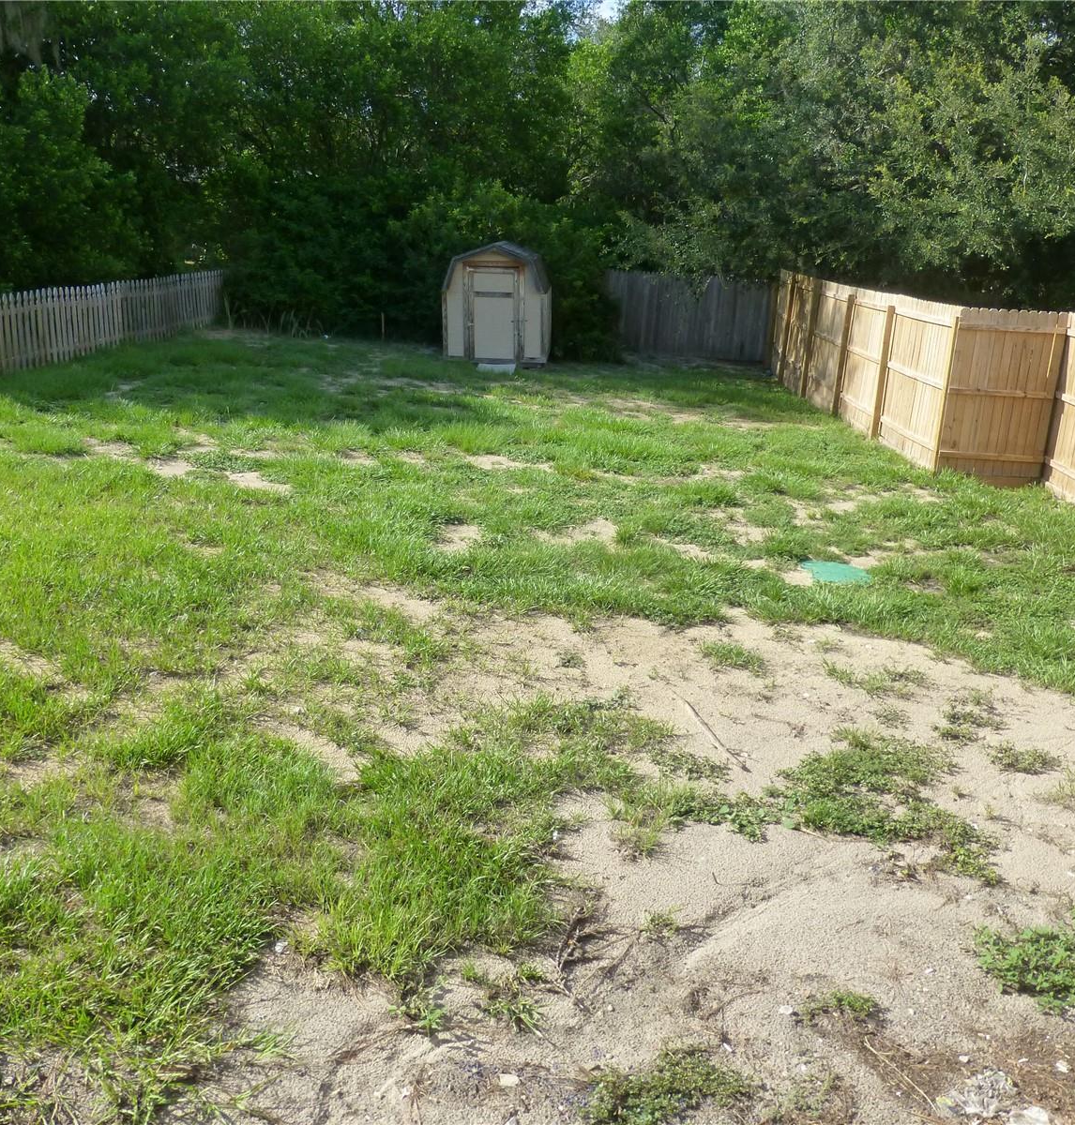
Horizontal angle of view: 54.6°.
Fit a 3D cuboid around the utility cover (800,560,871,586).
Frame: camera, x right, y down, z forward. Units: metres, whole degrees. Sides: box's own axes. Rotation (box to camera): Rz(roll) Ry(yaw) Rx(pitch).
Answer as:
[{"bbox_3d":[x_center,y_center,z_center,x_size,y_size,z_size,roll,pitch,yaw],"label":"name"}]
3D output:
[{"bbox_3d":[2.375,0.088,8.335,0.610,0.050,0.610,3,18,3],"label":"utility cover"}]

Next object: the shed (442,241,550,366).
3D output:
[{"bbox_3d":[-0.766,-5.322,21.275,2.020,2.270,2.300,3,18,3],"label":"shed"}]

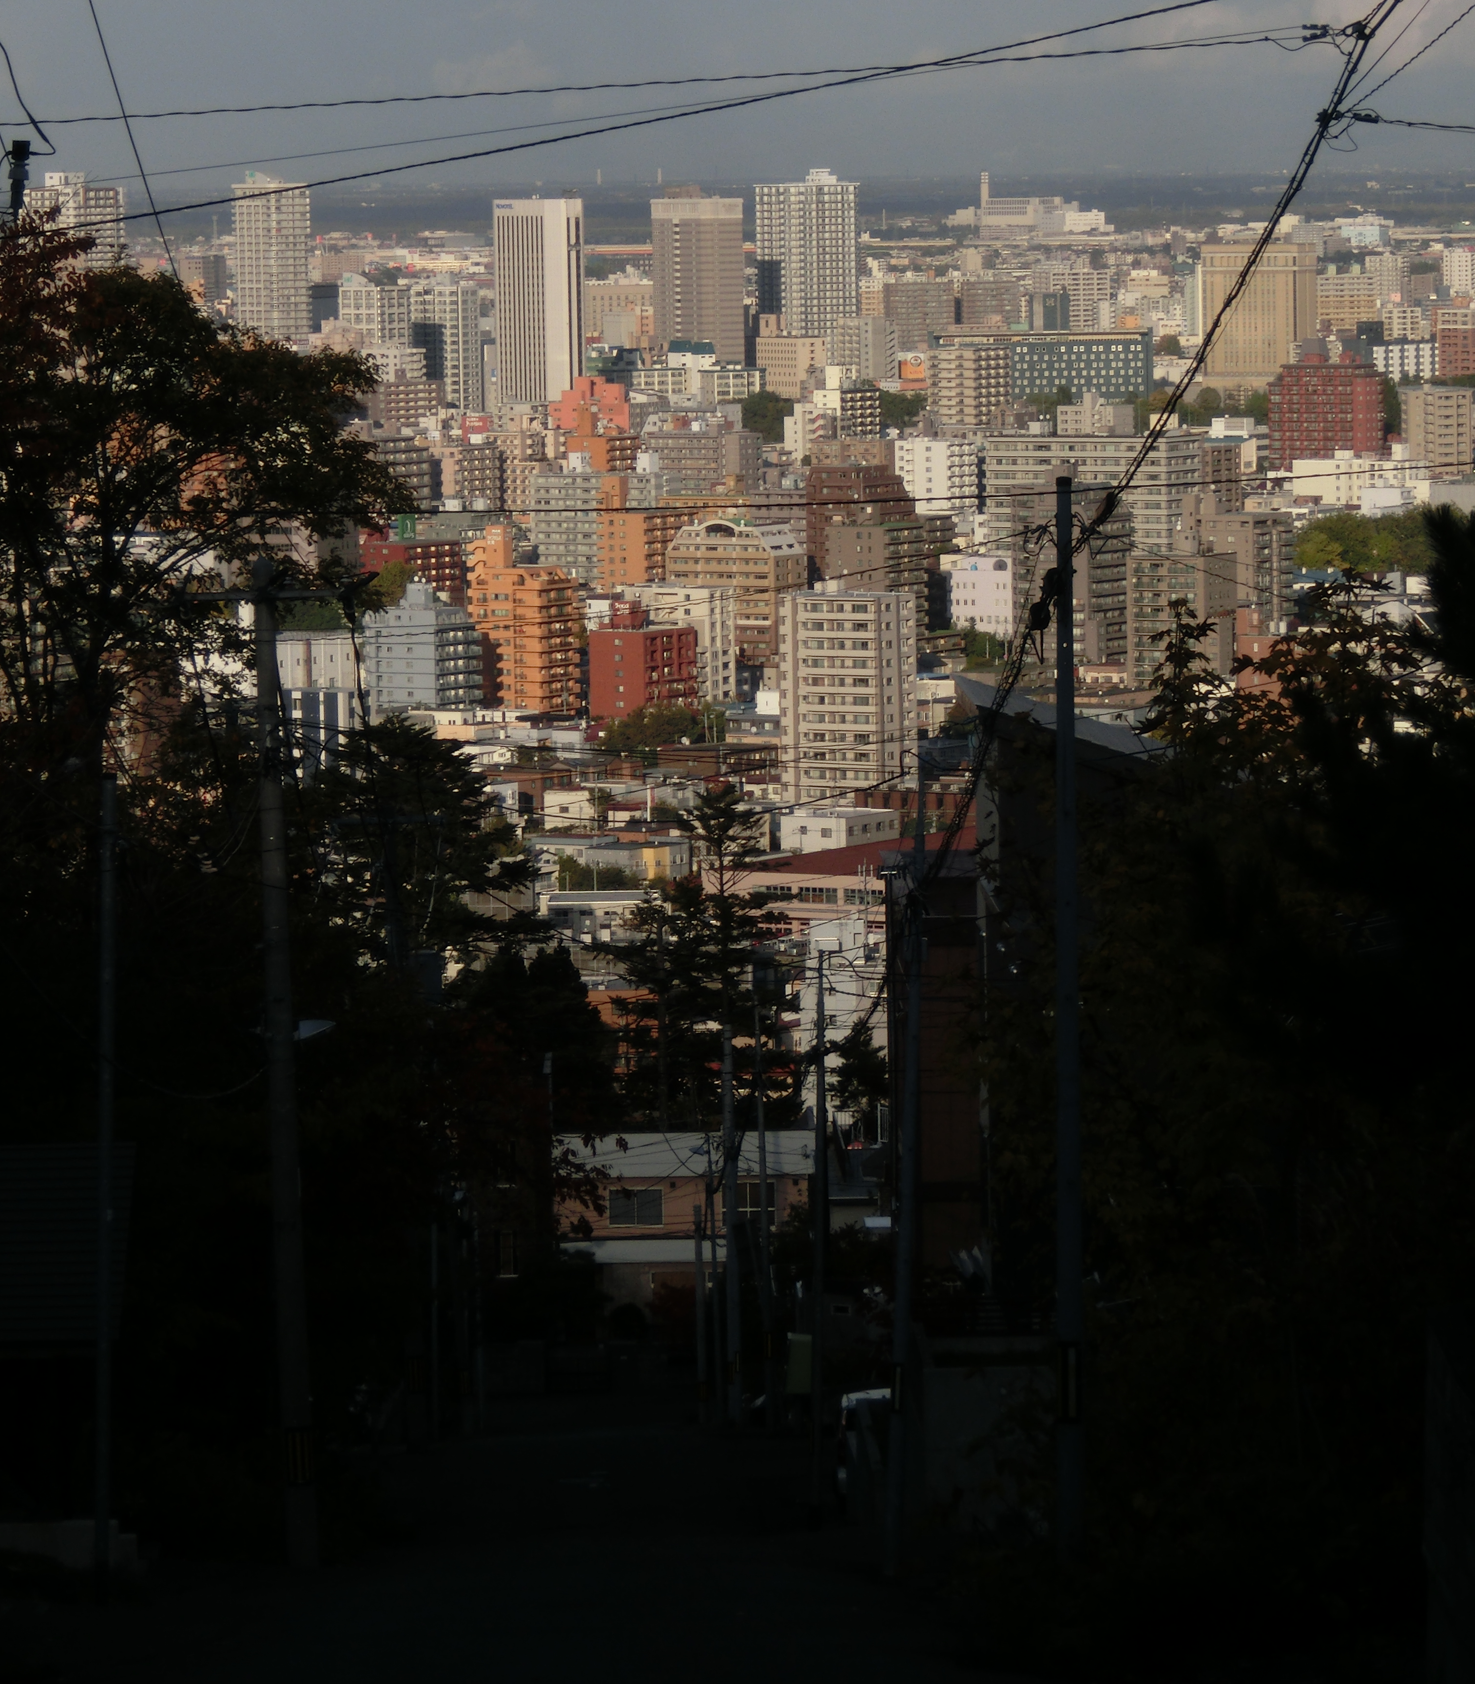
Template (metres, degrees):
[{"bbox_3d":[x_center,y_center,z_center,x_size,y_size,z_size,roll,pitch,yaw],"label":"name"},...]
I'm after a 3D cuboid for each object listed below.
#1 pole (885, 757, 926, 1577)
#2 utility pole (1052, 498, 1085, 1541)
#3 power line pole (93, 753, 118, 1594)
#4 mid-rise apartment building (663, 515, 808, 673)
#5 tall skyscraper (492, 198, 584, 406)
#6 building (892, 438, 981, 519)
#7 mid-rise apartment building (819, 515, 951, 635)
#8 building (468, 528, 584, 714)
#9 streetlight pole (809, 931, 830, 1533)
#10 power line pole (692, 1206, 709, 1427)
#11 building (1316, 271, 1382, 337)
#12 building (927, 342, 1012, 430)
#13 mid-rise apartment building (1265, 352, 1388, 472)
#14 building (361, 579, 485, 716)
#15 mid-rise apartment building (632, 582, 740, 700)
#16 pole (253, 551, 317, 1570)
[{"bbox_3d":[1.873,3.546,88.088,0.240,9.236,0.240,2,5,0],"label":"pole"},{"bbox_3d":[2.410,1.321,58.151,0.200,7.948,0.200,-1,5,0],"label":"utility pole"},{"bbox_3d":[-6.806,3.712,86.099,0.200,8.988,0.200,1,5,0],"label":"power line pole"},{"bbox_3d":[0.278,-49.364,1608.307,24.039,30.580,14.235,2,6,28],"label":"mid-rise apartment building"},{"bbox_3d":[-73.327,-197.093,2987.040,29.220,86.812,16.708,1,6,22],"label":"tall skyscraper"},{"bbox_3d":[53.149,-97.296,2130.140,15.500,22.227,17.000,2,6,28],"label":"building"},{"bbox_3d":[30.779,-52.577,1631.862,14.049,25.974,28.251,2,6,28],"label":"mid-rise apartment building"},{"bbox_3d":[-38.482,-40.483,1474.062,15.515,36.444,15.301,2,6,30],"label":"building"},{"bbox_3d":[0.996,4.844,97.683,0.190,7.169,0.190,1,5,0],"label":"streetlight pole"},{"bbox_3d":[-1.072,13.945,235.000,0.260,6.523,0.260,-1,5,0],"label":"power line pole"},{"bbox_3d":[294.658,-258.748,3854.953,30.000,34.842,13.000,-1,5,3],"label":"building"},{"bbox_3d":[71.529,-133.562,2466.377,16.000,39.783,25.000,2,6,27],"label":"building"},{"bbox_3d":[182.374,-131.991,2484.807,34.000,38.658,12.600,2,6,27],"label":"mid-rise apartment building"},{"bbox_3d":[-59.241,-37.017,1510.612,14.800,25.991,19.000,2,6,26],"label":"building"},{"bbox_3d":[-10.308,-38.954,1555.070,17.899,21.797,11.069,2,6,28],"label":"mid-rise apartment building"},{"bbox_3d":[-4.857,2.423,85.525,0.340,10.840,0.340,-2,5,0],"label":"pole"}]

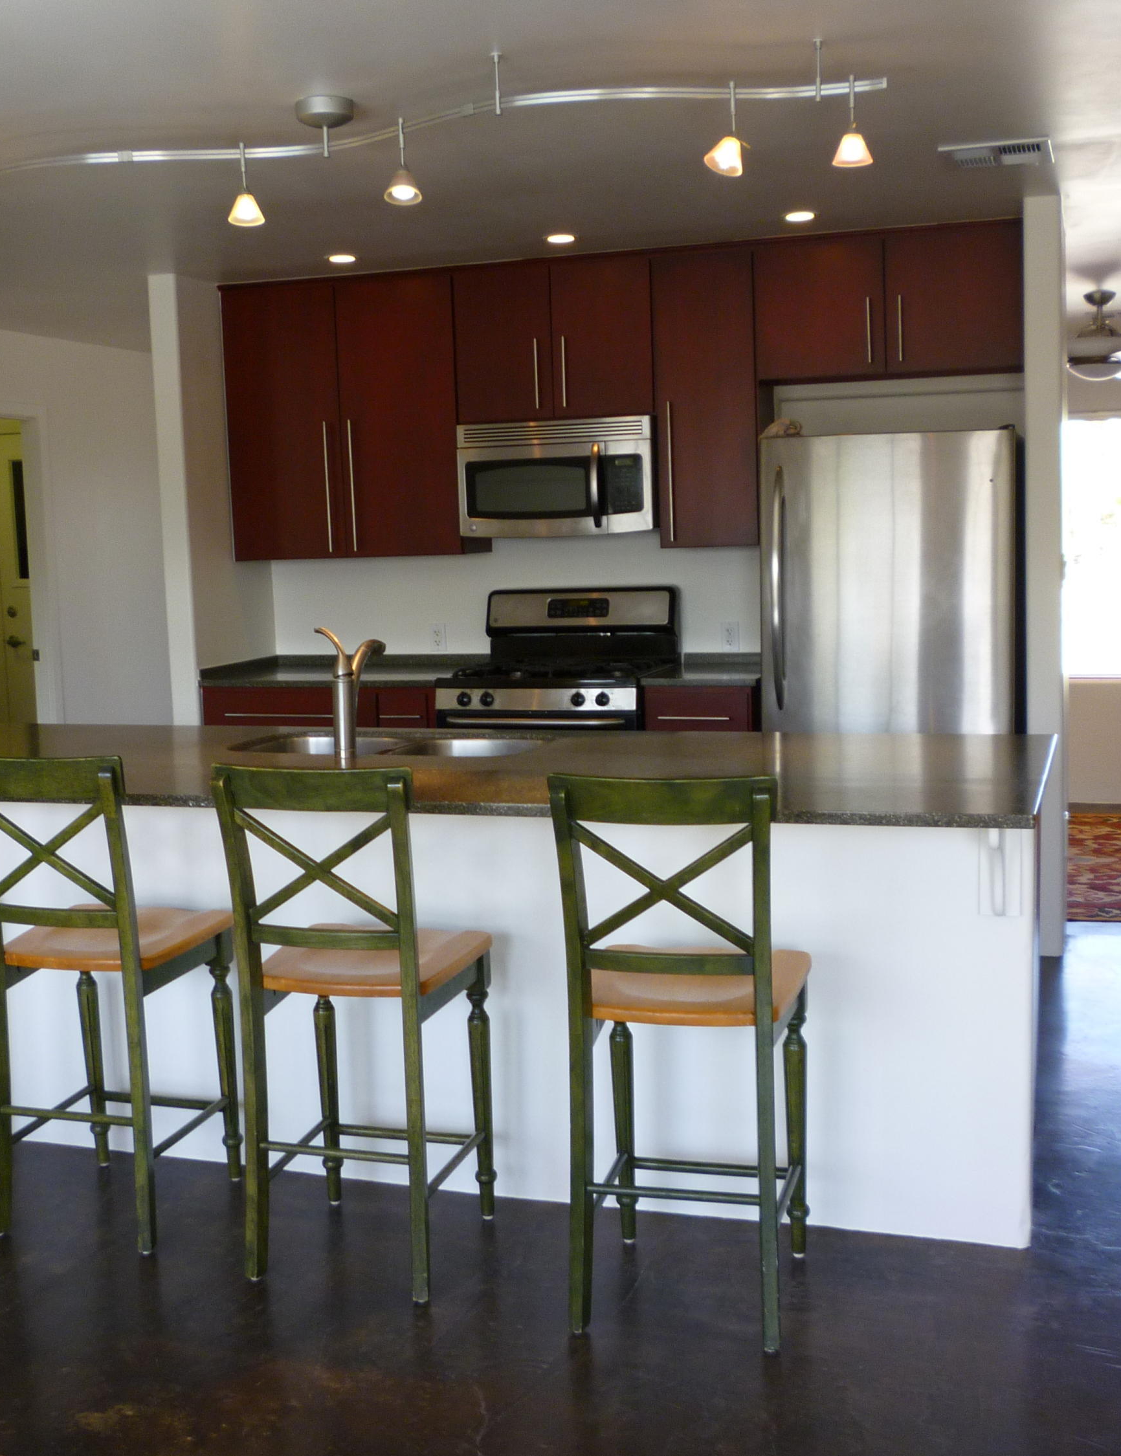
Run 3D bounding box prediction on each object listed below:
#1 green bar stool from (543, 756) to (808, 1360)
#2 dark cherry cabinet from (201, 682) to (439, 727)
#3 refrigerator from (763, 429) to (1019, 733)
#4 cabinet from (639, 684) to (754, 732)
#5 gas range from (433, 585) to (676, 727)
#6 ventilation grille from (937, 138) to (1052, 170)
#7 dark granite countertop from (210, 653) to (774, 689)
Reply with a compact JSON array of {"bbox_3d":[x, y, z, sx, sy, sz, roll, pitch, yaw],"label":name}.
[{"bbox_3d":[0.237,0.564,3.012,0.410,1.024,0.490,0,7,15],"label":"green bar stool"},{"bbox_3d":[-0.808,0.258,6.519,1.000,0.880,0.610,1,7,18],"label":"dark cherry cabinet"},{"bbox_3d":[1.188,-0.137,5.699,0.822,1.736,0.799,1,6,19],"label":"refrigerator"},{"bbox_3d":[0.591,0.278,5.993,0.395,0.880,0.617,1,6,19],"label":"cabinet"},{"bbox_3d":[0.011,0.108,6.174,0.760,1.210,0.690,1,7,18],"label":"gas range"},{"bbox_3d":[1.223,-1.593,4.540,0.293,0.022,0.288,1,6,19],"label":"ventilation grille"},{"bbox_3d":[-0.285,-0.220,6.271,2.140,0.085,0.635,1,7,18],"label":"dark granite countertop"}]

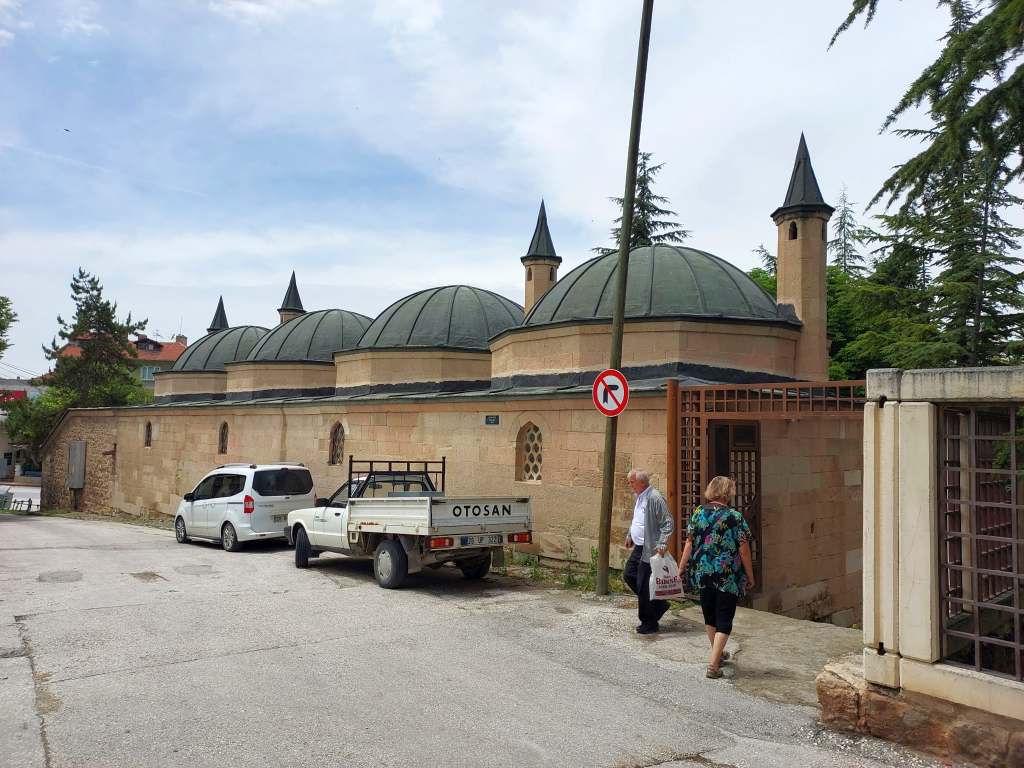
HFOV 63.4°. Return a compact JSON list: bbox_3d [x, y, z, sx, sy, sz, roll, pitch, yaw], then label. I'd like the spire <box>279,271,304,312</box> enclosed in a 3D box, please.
[{"bbox_3d":[-7.292,-3.102,27.635,0.900,1.360,0.900,4,-5,-41],"label":"spire"}]

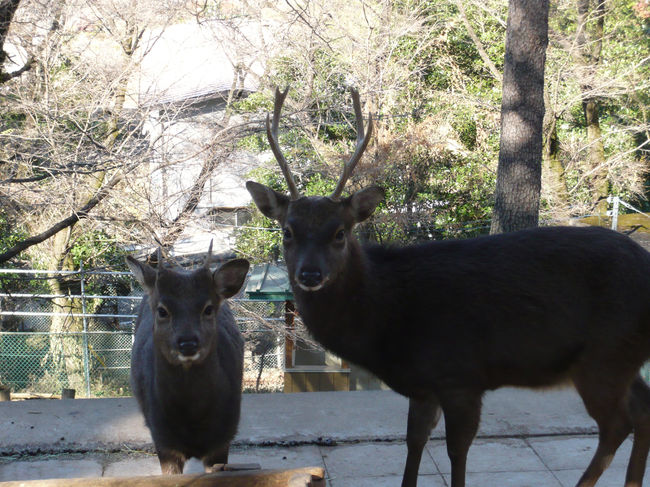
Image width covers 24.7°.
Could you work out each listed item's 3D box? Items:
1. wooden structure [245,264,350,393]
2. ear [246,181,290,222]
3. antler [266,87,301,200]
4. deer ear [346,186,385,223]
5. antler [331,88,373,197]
[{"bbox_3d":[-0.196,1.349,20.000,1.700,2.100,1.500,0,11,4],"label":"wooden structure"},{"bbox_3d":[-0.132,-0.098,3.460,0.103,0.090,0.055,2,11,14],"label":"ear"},{"bbox_3d":[-0.097,-0.235,3.480,0.080,0.257,0.120,1,11,5],"label":"antler"},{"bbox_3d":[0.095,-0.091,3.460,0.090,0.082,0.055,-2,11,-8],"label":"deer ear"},{"bbox_3d":[0.065,-0.235,3.480,0.100,0.250,0.120,1,11,5],"label":"antler"}]

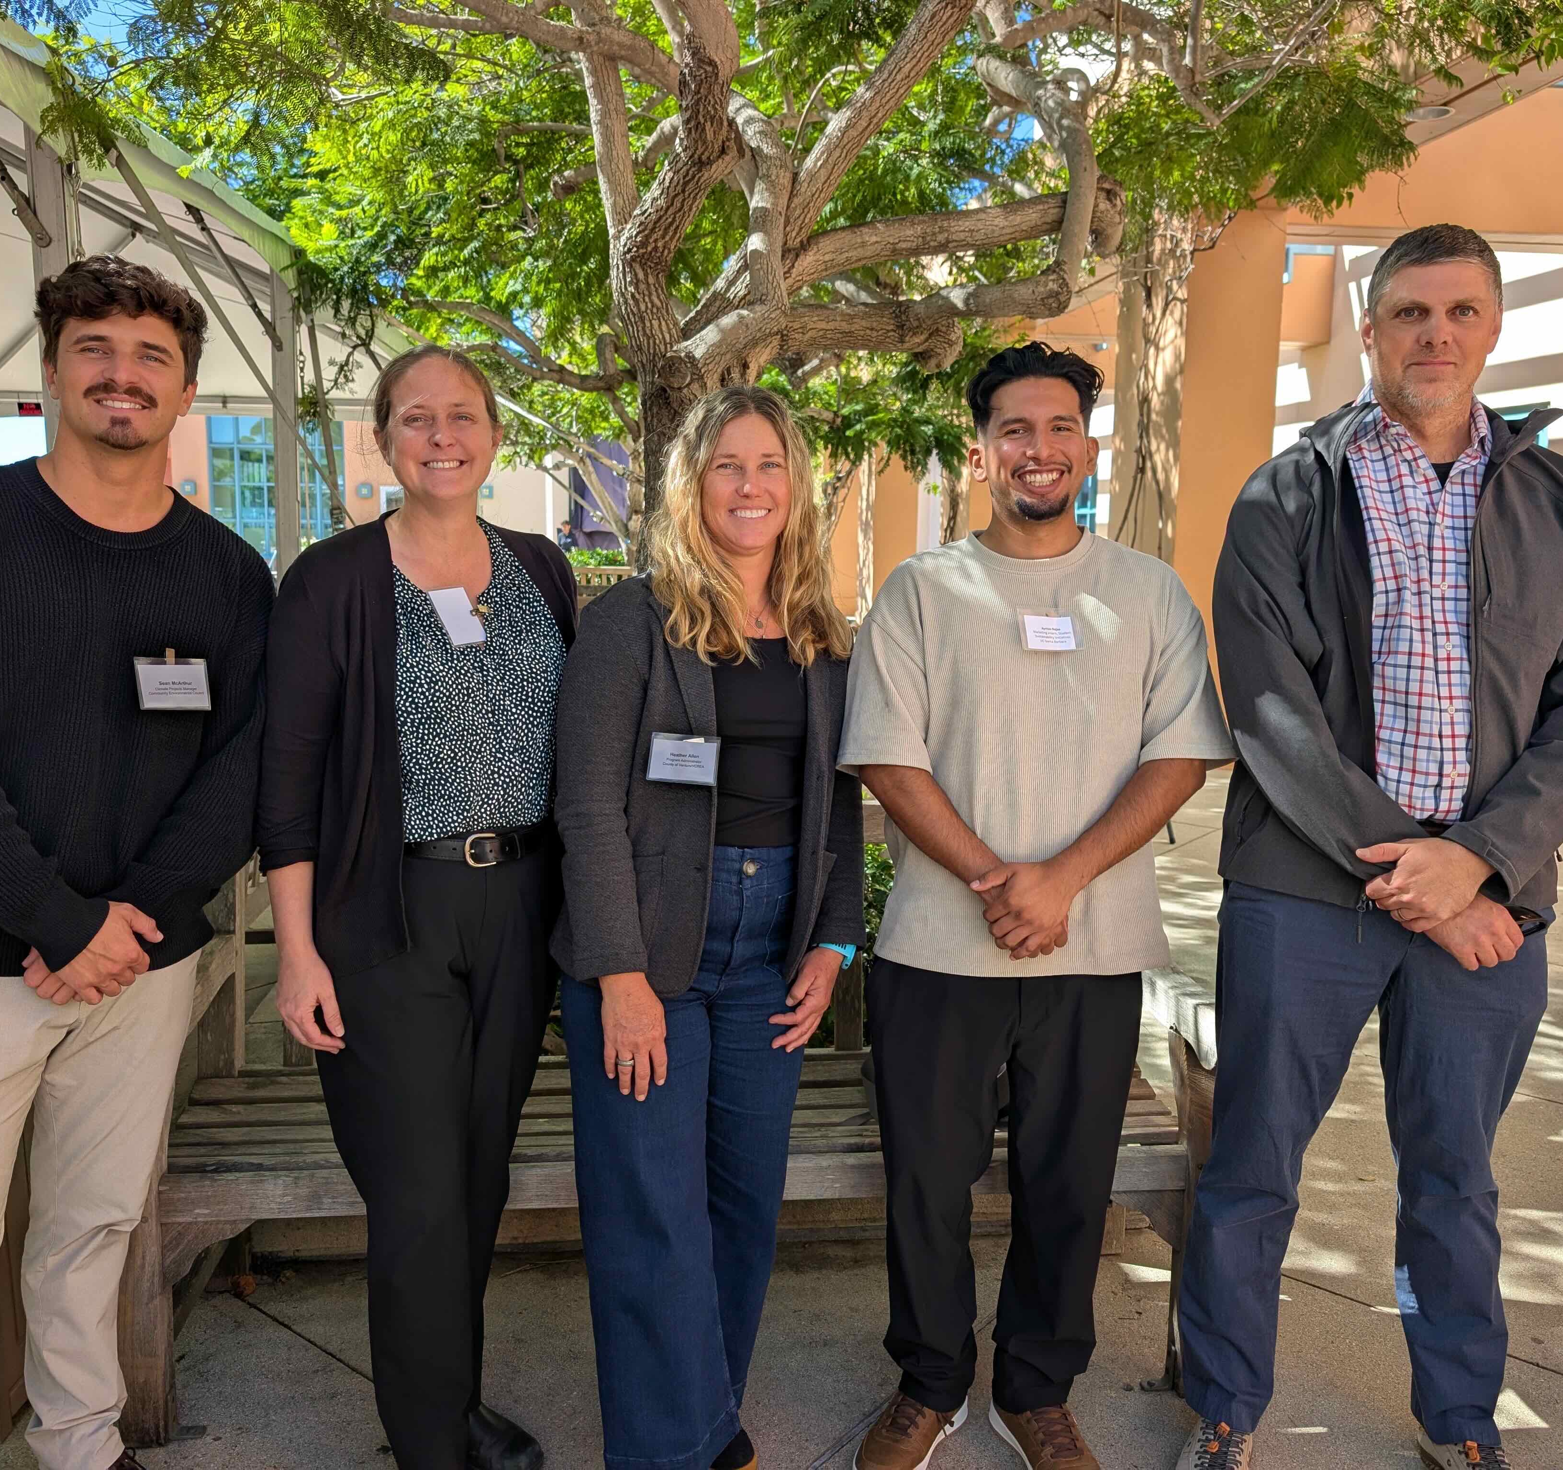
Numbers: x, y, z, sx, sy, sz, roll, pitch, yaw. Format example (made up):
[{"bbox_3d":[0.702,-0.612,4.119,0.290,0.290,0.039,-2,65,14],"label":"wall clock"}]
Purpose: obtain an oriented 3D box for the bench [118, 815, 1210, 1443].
[{"bbox_3d":[-0.169,0.631,2.458,1.823,0.922,0.640,0,8,-7],"label":"bench"}]

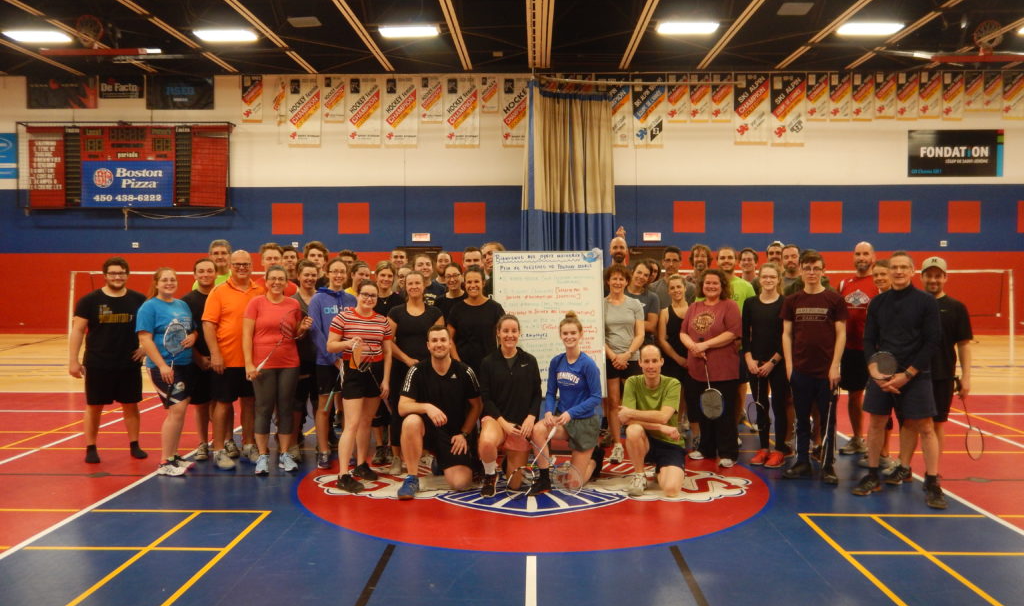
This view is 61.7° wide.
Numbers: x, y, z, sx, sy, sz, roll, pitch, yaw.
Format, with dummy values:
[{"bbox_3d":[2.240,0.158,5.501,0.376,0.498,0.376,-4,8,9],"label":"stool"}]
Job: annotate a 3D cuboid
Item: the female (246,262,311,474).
[{"bbox_3d":[-1.888,0.522,6.925,0.550,1.650,0.420,0,2,-10],"label":"female"}]

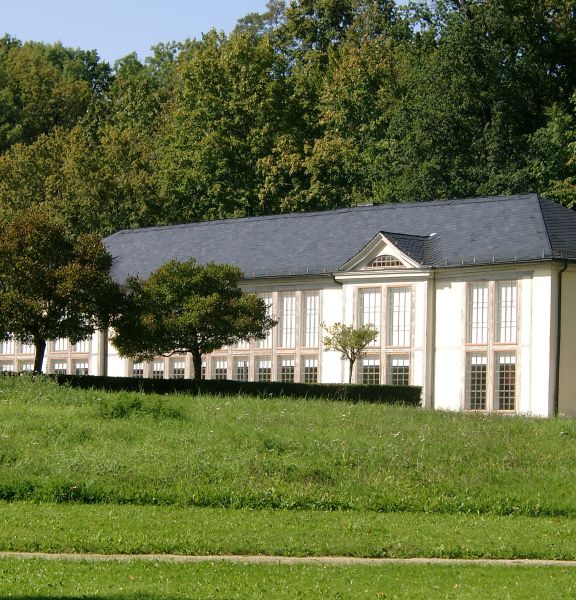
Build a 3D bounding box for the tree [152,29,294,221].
[{"bbox_3d":[-3.628,-4.950,130.000,8.440,20.610,8.440,1,-3,0],"label":"tree"}]

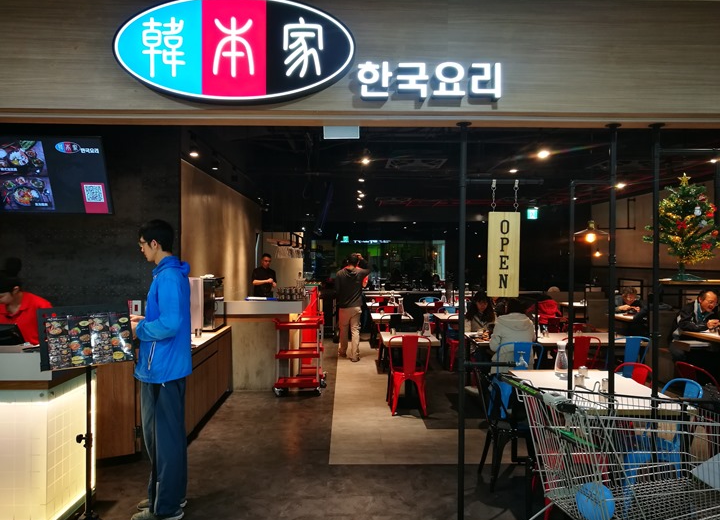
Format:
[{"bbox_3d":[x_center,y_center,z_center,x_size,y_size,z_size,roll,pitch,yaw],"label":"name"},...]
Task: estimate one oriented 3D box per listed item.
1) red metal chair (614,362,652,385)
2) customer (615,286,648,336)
[{"bbox_3d":[1.785,1.172,4.060,0.500,0.840,0.440,0,0,-9],"label":"red metal chair"},{"bbox_3d":[3.900,0.973,8.150,0.520,1.180,0.720,0,0,10],"label":"customer"}]

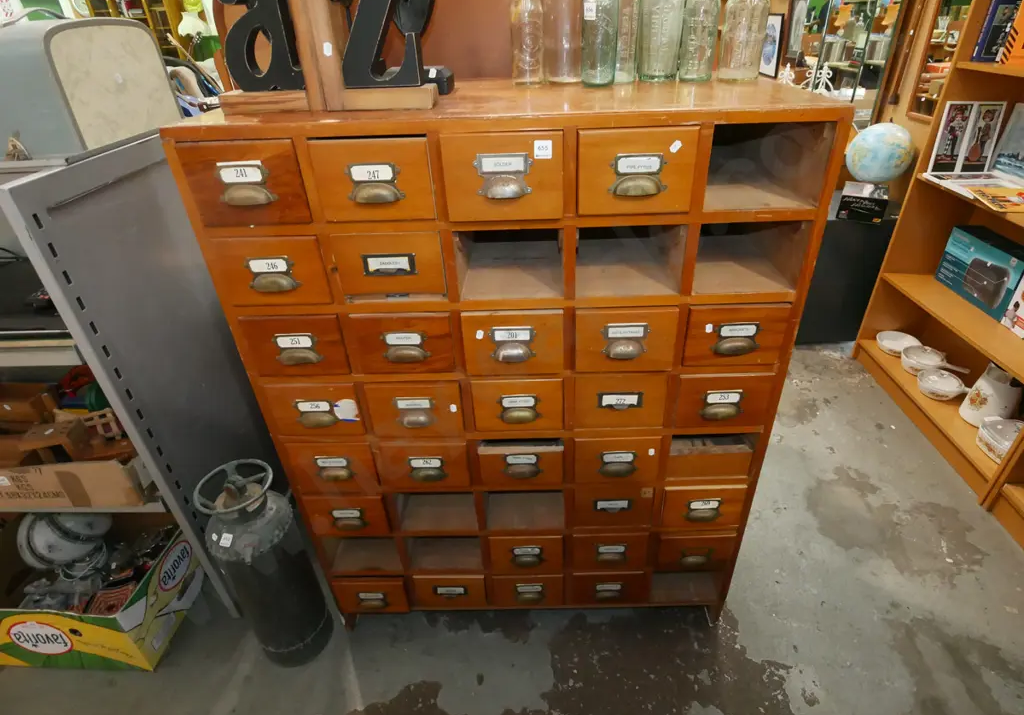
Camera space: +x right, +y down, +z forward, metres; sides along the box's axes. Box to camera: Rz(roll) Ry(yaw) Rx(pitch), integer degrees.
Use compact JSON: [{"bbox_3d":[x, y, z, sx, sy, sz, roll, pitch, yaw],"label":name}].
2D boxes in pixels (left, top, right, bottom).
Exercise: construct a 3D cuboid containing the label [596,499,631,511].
[{"bbox_3d":[0.217,0.319,1.135,0.078,0.033,0.009,-2,32,2],"label":"label"}]

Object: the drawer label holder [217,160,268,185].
[{"bbox_3d":[-0.395,-0.269,0.776,0.065,0.030,0.003,-2,32,2],"label":"drawer label holder"}]

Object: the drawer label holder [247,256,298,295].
[{"bbox_3d":[-0.385,-0.132,0.846,0.082,0.052,0.023,-2,32,2],"label":"drawer label holder"}]

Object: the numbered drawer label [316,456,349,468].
[{"bbox_3d":[-0.361,0.209,1.065,0.065,0.029,0.003,-2,32,2],"label":"numbered drawer label"}]

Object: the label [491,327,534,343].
[{"bbox_3d":[0.002,-0.041,0.962,0.074,0.028,0.004,-2,32,3],"label":"label"}]

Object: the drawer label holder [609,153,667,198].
[{"bbox_3d":[0.189,-0.275,0.806,0.086,0.059,0.020,-2,32,3],"label":"drawer label holder"}]

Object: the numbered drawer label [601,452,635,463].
[{"bbox_3d":[0.222,0.210,1.116,0.071,0.028,0.004,-2,32,3],"label":"numbered drawer label"}]

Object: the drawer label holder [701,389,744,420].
[{"bbox_3d":[0.407,0.093,1.033,0.081,0.059,0.020,-2,32,3],"label":"drawer label holder"}]

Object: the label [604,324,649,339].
[{"bbox_3d":[0.204,-0.046,0.953,0.074,0.028,0.004,-2,32,3],"label":"label"}]

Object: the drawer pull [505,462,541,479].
[{"bbox_3d":[0.022,0.231,1.090,0.075,0.029,0.021,-3,32,2],"label":"drawer pull"}]

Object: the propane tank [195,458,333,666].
[{"bbox_3d":[-0.578,0.502,1.272,0.180,0.559,0.180,-3,32,2],"label":"propane tank"}]

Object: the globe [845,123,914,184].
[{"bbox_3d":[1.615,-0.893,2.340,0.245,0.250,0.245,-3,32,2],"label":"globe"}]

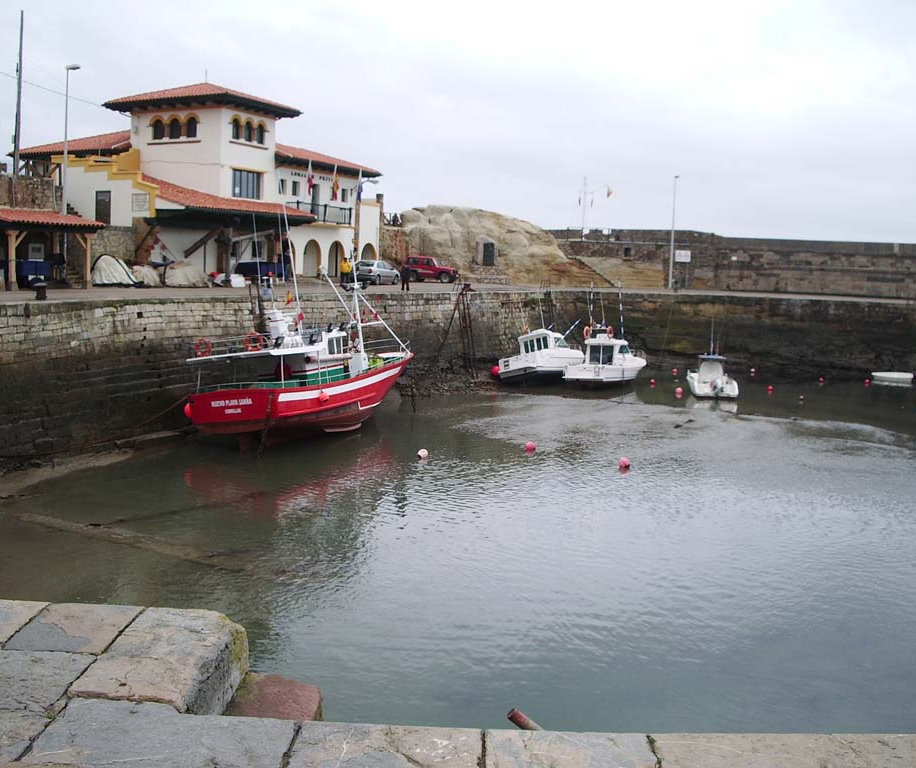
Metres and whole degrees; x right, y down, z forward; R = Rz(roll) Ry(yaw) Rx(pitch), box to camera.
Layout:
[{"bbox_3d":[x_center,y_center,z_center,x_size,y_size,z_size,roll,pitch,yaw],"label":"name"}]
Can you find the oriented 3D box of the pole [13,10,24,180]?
[{"bbox_3d":[-19.906,-13.076,46.927,0.250,7.700,0.250,4,7,25],"label":"pole"}]

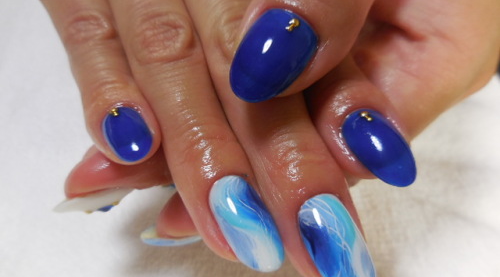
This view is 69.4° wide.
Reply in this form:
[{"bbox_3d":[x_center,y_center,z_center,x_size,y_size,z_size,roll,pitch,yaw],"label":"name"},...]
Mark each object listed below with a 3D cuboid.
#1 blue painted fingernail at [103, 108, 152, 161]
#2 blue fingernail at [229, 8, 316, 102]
[{"bbox_3d":[-0.031,-0.001,0.091,0.011,0.004,0.016,-13,68,-18],"label":"blue painted fingernail"},{"bbox_3d":[0.006,-0.020,0.089,0.016,0.025,0.006,32,4,-5],"label":"blue fingernail"}]

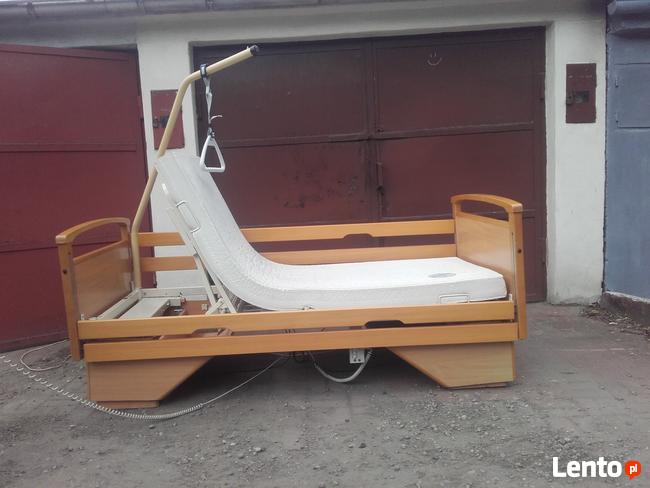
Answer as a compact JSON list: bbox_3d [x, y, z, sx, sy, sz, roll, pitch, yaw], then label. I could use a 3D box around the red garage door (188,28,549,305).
[{"bbox_3d":[0.378,-0.544,4.651,2.729,2.140,0.100,-2,6,2],"label":"red garage door"}]

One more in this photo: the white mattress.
[{"bbox_3d":[0.033,-0.128,3.240,1.680,0.815,0.870,-3,6,-1],"label":"white mattress"}]

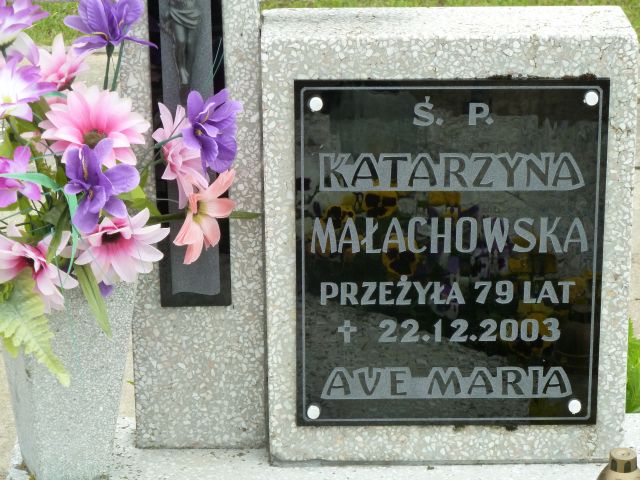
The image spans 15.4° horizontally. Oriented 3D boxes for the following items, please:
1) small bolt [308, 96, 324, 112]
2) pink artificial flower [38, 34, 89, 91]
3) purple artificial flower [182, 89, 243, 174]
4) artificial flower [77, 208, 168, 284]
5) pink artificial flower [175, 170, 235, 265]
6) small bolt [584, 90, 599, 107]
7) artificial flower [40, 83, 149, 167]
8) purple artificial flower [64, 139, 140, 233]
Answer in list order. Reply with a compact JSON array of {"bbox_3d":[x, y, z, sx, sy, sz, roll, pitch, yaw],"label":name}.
[{"bbox_3d":[-0.004,-0.144,2.519,0.015,0.015,0.006,0,20,0],"label":"small bolt"},{"bbox_3d":[-0.267,-0.185,2.466,0.066,0.060,0.060,0,20,0],"label":"pink artificial flower"},{"bbox_3d":[-0.113,-0.114,2.480,0.070,0.090,0.058,-19,19,-42],"label":"purple artificial flower"},{"bbox_3d":[-0.208,0.007,2.481,0.100,0.088,0.055,-8,21,-21],"label":"artificial flower"},{"bbox_3d":[-0.123,-0.025,2.512,0.052,0.100,0.068,19,27,42],"label":"pink artificial flower"},{"bbox_3d":[0.289,-0.150,2.517,0.015,0.015,0.006,0,20,0],"label":"small bolt"},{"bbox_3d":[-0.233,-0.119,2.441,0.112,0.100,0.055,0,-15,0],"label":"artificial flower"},{"bbox_3d":[-0.225,-0.056,2.442,0.082,0.100,0.065,-2,5,-5],"label":"purple artificial flower"}]

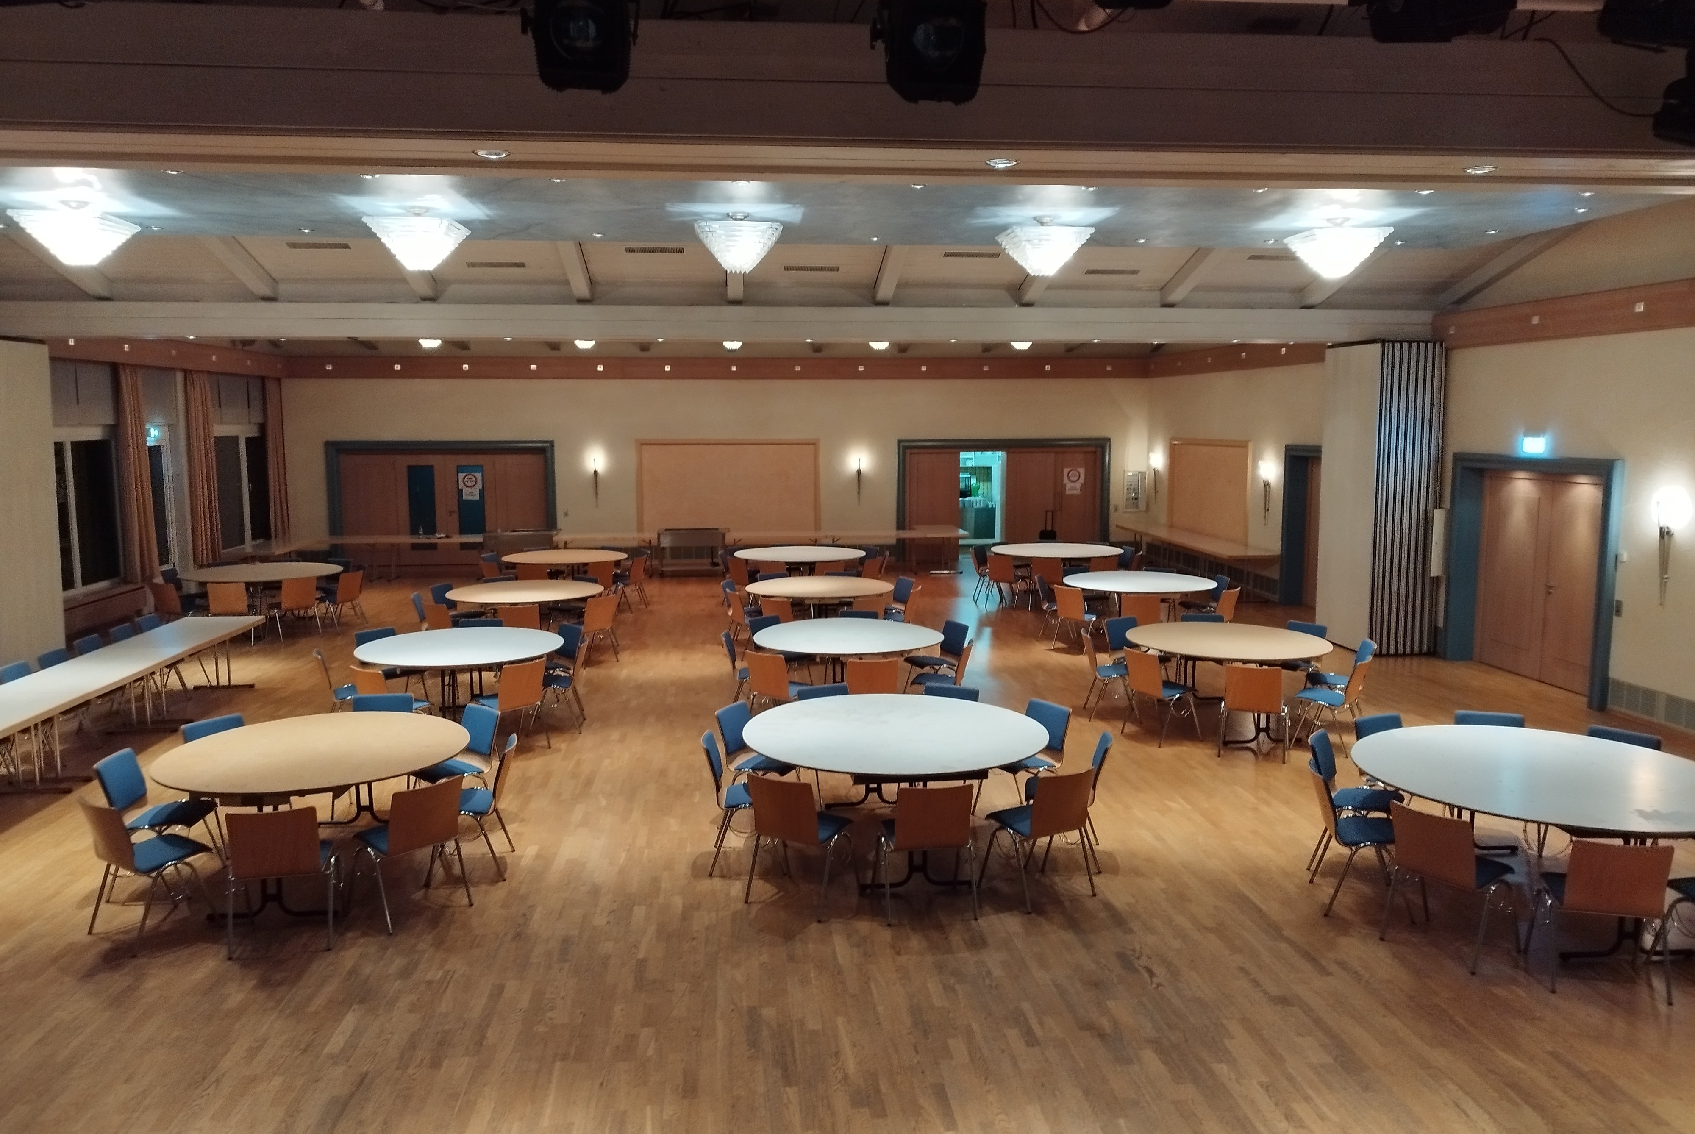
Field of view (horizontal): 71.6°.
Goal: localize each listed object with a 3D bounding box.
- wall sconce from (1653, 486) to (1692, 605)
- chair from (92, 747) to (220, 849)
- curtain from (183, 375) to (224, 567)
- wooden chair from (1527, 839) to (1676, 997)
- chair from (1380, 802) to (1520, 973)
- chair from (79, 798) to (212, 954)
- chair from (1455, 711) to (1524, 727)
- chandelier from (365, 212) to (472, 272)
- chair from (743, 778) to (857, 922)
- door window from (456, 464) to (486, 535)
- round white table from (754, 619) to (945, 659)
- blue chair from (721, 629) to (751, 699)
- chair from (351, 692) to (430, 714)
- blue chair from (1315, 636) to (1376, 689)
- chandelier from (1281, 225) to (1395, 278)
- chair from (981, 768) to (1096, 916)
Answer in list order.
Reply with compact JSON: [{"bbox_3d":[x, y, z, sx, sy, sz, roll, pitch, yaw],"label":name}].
[{"bbox_3d":[7.178,-0.134,10.264,0.140,0.959,0.200,-1,7,-6],"label":"wall sconce"},{"bbox_3d":[-4.097,1.517,7.046,0.520,0.785,0.515,-1,7,-7],"label":"chair"},{"bbox_3d":[-9.522,-1.445,17.341,0.201,2.855,0.754,-1,7,-7],"label":"curtain"},{"bbox_3d":[3.636,1.626,5.705,0.515,0.785,0.520,1,7,13],"label":"wooden chair"},{"bbox_3d":[3.166,1.611,6.163,0.525,0.795,0.515,-5,9,-34],"label":"chair"},{"bbox_3d":[-3.843,1.610,6.454,0.515,0.795,0.525,4,9,33],"label":"chair"},{"bbox_3d":[4.261,1.403,7.736,0.520,0.800,0.530,2,8,17],"label":"chair"},{"bbox_3d":[-3.271,-2.442,8.968,0.685,0.372,0.685,-1,7,-6],"label":"chandelier"},{"bbox_3d":[-0.237,1.526,6.736,0.515,0.785,0.520,4,8,31],"label":"chair"},{"bbox_3d":[-7.076,-1.121,22.159,0.481,1.565,0.060,-1,7,-6],"label":"door window"},{"bbox_3d":[0.019,1.013,11.078,1.800,0.764,1.800,0,7,0],"label":"round white table"},{"bbox_3d":[-0.858,1.030,10.865,0.533,0.789,0.523,-1,7,-2],"label":"blue chair"},{"bbox_3d":[-3.337,1.356,8.292,0.515,0.785,0.520,-1,7,-4],"label":"chair"},{"bbox_3d":[4.350,1.054,10.427,0.533,0.789,0.523,1,7,9],"label":"blue chair"},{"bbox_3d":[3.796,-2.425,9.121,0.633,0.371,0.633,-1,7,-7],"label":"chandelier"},{"bbox_3d":[1.125,1.529,6.884,0.515,0.795,0.525,-5,9,-31],"label":"chair"}]

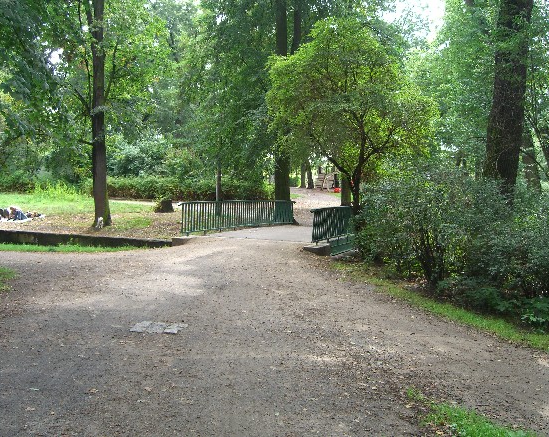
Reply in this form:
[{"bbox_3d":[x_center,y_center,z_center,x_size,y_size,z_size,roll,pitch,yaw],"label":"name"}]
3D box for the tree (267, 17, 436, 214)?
[{"bbox_3d":[2.142,-2.392,17.800,4.700,6.300,4.500,0,2,0],"label":"tree"}]

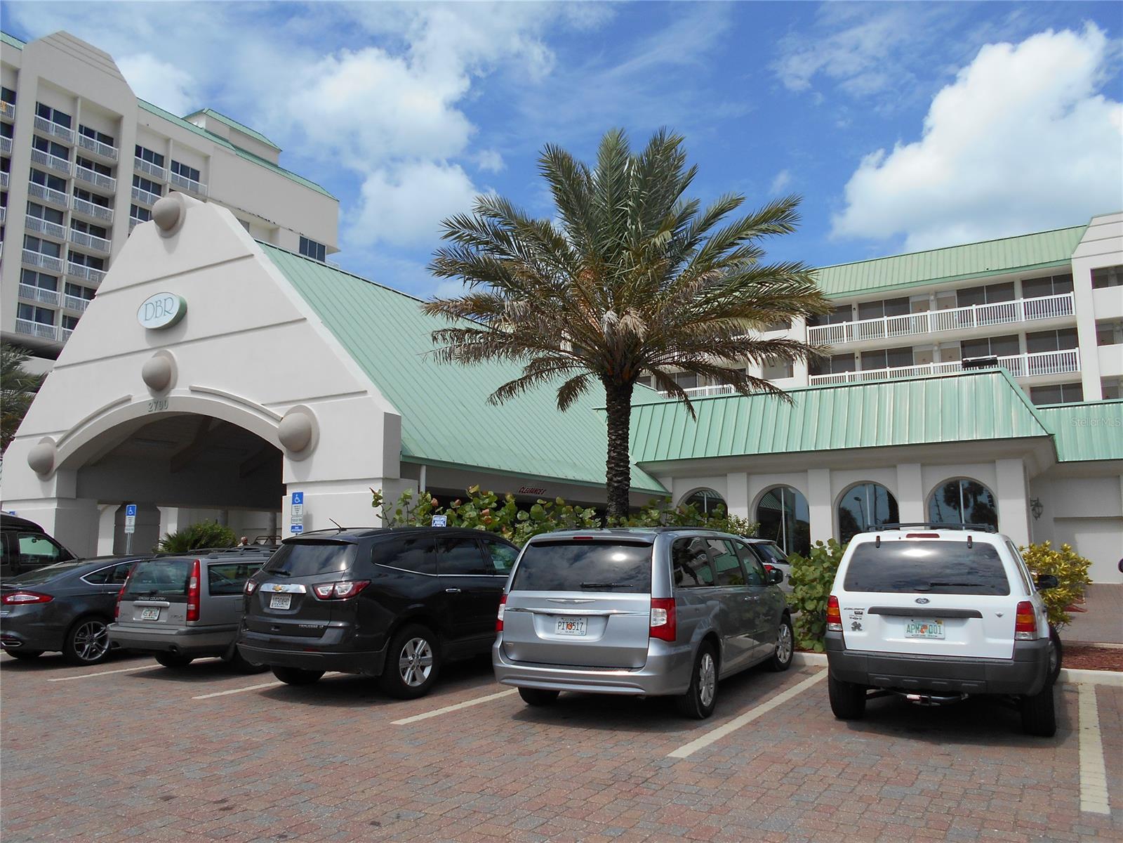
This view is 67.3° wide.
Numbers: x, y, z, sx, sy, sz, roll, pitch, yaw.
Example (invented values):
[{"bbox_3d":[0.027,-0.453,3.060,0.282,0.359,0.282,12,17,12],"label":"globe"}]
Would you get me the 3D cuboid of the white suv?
[{"bbox_3d":[4.009,1.996,8.769,1.800,1.770,4.440,-5,-9,28],"label":"white suv"}]

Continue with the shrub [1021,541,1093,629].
[{"bbox_3d":[6.556,2.360,11.246,1.150,1.500,1.100,-5,-9,31],"label":"shrub"}]

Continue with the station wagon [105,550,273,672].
[{"bbox_3d":[-4.005,2.638,12.222,1.790,1.540,4.730,-4,-9,26],"label":"station wagon"}]

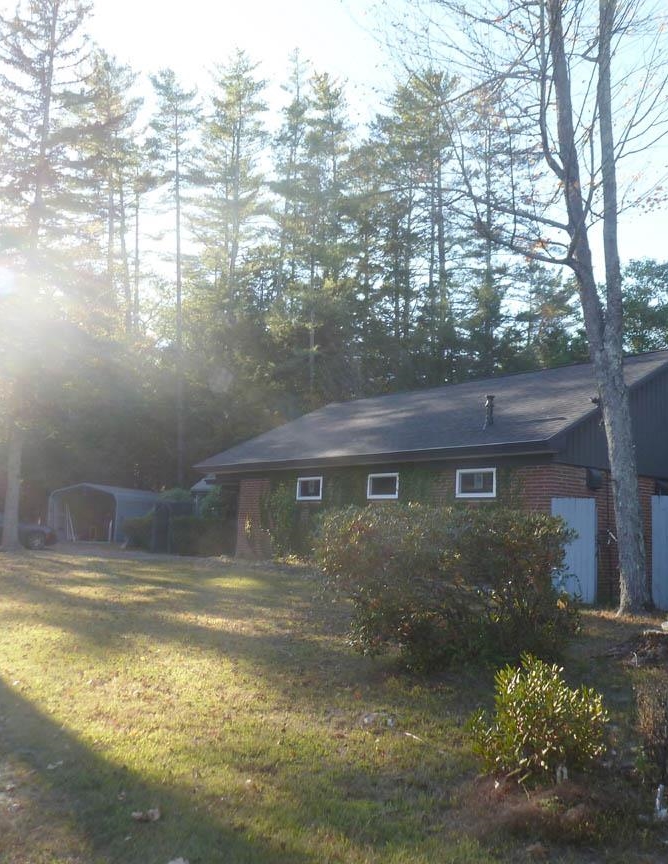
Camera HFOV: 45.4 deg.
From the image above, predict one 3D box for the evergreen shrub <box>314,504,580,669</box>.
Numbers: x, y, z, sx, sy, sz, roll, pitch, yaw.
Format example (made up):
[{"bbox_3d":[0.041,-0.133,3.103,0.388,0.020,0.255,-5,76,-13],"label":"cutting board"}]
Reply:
[{"bbox_3d":[1.111,1.451,7.750,2.500,1.470,2.000,1,-7,8],"label":"evergreen shrub"}]

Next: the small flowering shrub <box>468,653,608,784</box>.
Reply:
[{"bbox_3d":[1.101,1.513,4.300,0.740,0.650,0.700,0,-7,14],"label":"small flowering shrub"}]

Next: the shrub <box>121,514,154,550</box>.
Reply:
[{"bbox_3d":[-7.110,3.656,28.900,1.200,1.260,1.200,4,-7,-14],"label":"shrub"}]

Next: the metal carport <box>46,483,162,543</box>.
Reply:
[{"bbox_3d":[-11.162,4.248,41.521,3.750,2.820,6.200,0,-7,16],"label":"metal carport"}]

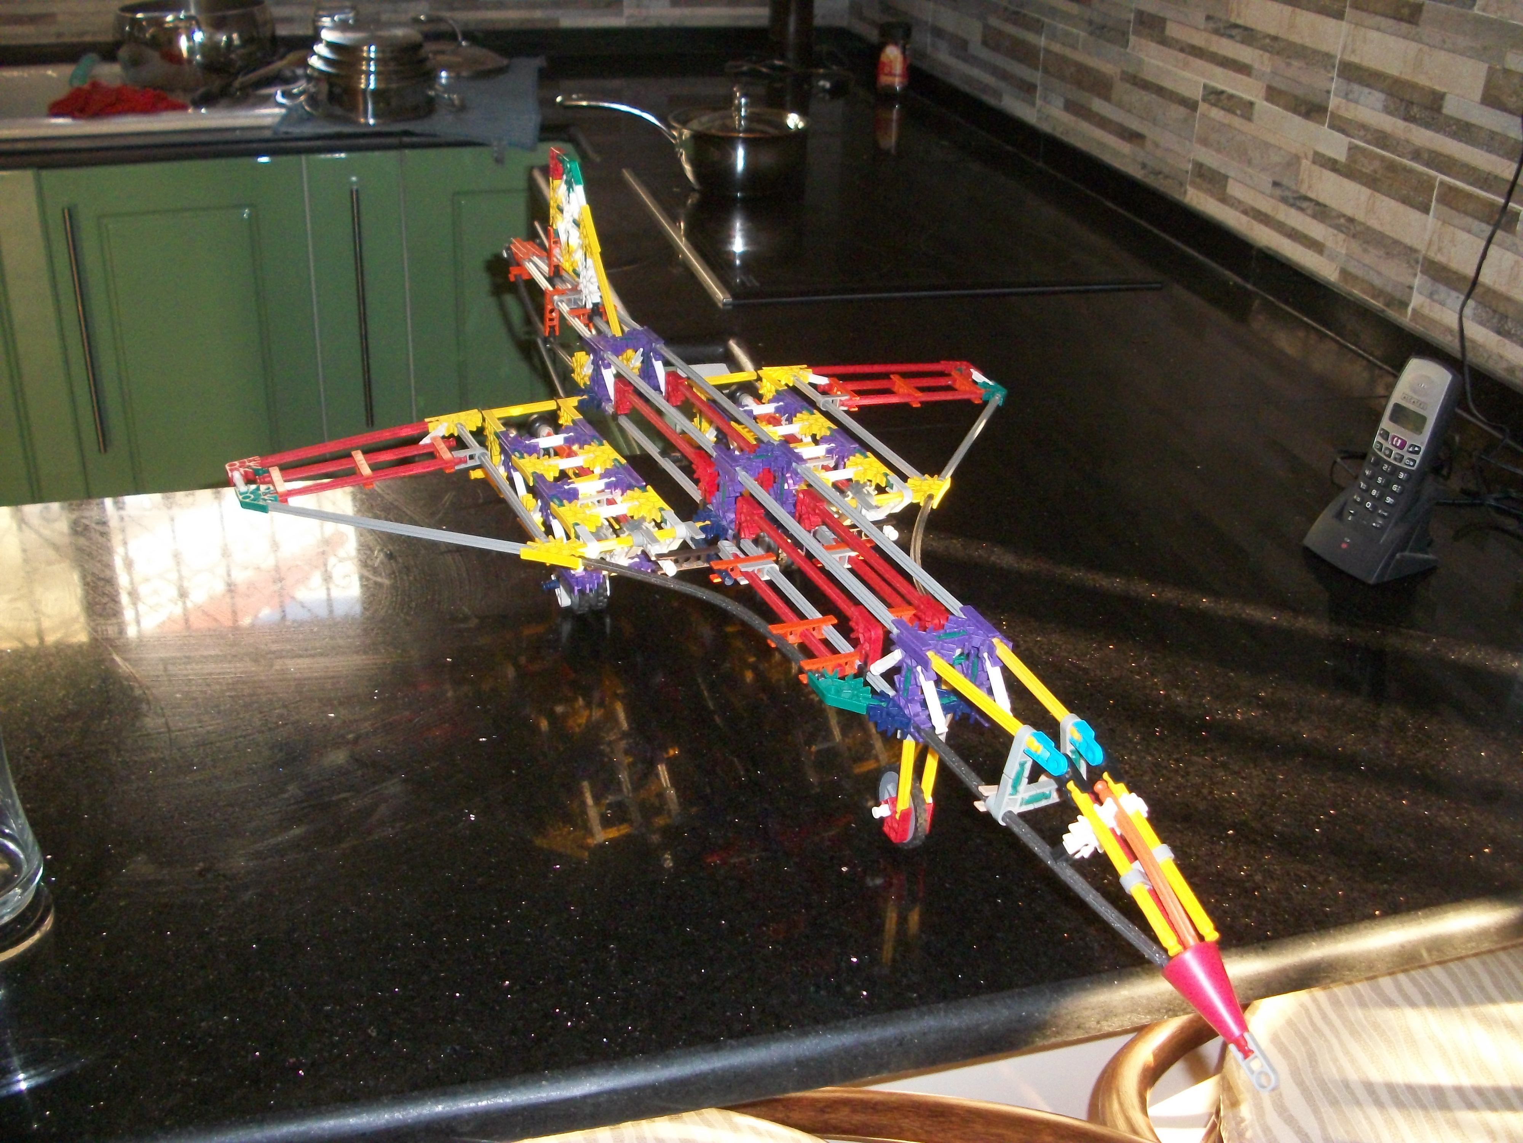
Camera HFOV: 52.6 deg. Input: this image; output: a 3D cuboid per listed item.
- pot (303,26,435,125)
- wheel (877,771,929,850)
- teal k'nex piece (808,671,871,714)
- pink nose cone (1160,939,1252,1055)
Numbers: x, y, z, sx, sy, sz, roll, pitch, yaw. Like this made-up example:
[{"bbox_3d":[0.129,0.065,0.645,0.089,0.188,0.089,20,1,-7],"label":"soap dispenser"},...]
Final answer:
[{"bbox_3d":[-0.592,-0.750,2.317,0.200,0.120,0.200,-5,29,-15],"label":"pot"},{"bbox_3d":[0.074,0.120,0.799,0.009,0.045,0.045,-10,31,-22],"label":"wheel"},{"bbox_3d":[0.040,0.058,0.737,0.022,0.006,0.036,-10,31,-22],"label":"teal k'nex piece"},{"bbox_3d":[0.170,0.160,0.578,0.025,0.025,0.037,-10,50,-23],"label":"pink nose cone"}]

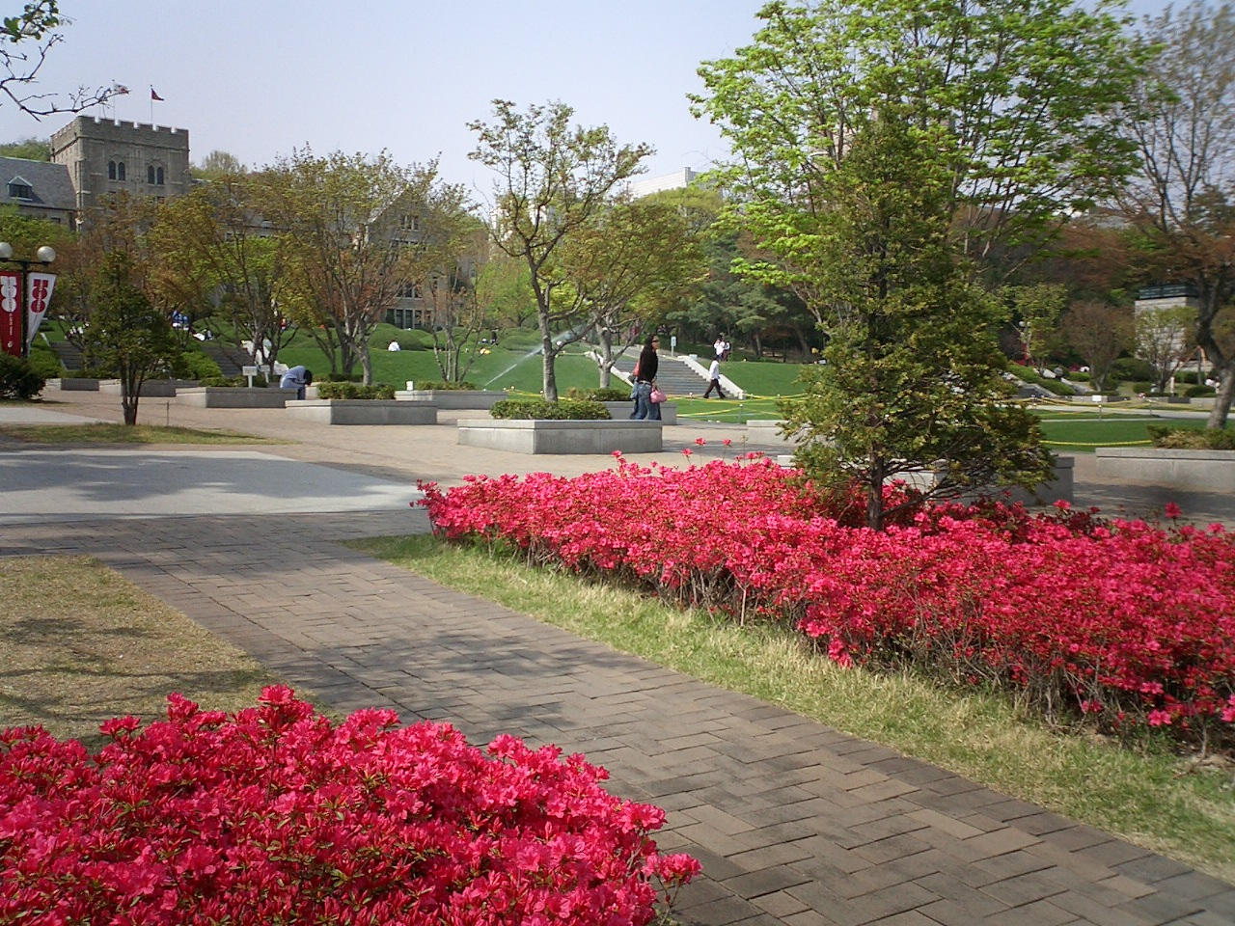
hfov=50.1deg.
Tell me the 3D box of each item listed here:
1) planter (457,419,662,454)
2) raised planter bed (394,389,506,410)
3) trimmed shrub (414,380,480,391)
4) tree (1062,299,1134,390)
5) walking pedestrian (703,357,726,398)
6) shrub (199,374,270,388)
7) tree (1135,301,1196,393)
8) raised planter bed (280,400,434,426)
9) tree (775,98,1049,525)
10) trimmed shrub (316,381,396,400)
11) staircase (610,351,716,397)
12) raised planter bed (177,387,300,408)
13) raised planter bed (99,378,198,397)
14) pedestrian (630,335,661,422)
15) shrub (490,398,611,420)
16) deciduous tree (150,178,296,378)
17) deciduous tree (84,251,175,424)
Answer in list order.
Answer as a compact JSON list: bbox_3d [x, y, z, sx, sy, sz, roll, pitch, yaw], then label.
[{"bbox_3d":[-0.809,-0.369,18.150,2.030,0.445,2.030,-1,2,-36],"label":"planter"},{"bbox_3d":[-4.110,-1.537,32.550,2.020,0.430,2.020,-1,3,-35],"label":"raised planter bed"},{"bbox_3d":[-4.200,-1.850,32.550,1.200,0.310,1.200,-1,3,-35],"label":"trimmed shrub"},{"bbox_3d":[24.362,-5.876,67.000,3.624,4.799,3.624,1,2,20],"label":"tree"},{"bbox_3d":[3.816,-3.370,52.028,0.800,1.660,0.500,-1,2,-22],"label":"walking pedestrian"},{"bbox_3d":[-8.520,-1.750,29.400,1.200,0.320,1.200,-1,3,-35],"label":"shrub"},{"bbox_3d":[28.878,-6.019,69.500,3.251,4.978,3.251,1,2,22],"label":"tree"},{"bbox_3d":[-4.600,-0.886,23.800,2.020,0.430,2.020,-1,3,-35],"label":"raised planter bed"},{"bbox_3d":[1.580,-0.640,7.100,1.480,2.600,1.480,0,2,0],"label":"tree"},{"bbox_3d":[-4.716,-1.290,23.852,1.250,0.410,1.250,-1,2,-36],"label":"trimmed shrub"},{"bbox_3d":[2.285,-3.549,53.764,4.700,1.850,3.600,-1,2,-36],"label":"staircase"},{"bbox_3d":[-8.497,-1.438,29.457,2.030,0.435,2.030,-1,2,-36],"label":"raised planter bed"},{"bbox_3d":[-12.100,-1.895,34.300,2.020,0.440,2.020,-1,3,-35],"label":"raised planter bed"},{"bbox_3d":[0.403,-1.076,19.528,0.450,1.640,0.460,-1,3,-41],"label":"pedestrian"},{"bbox_3d":[-0.910,-0.705,18.000,1.200,0.320,1.200,-1,3,-35],"label":"shrub"},{"bbox_3d":[-8.810,-4.034,29.435,3.270,4.647,3.270,0,2,-17],"label":"deciduous tree"},{"bbox_3d":[-7.570,-1.940,20.450,1.460,2.680,1.460,0,2,0],"label":"deciduous tree"}]

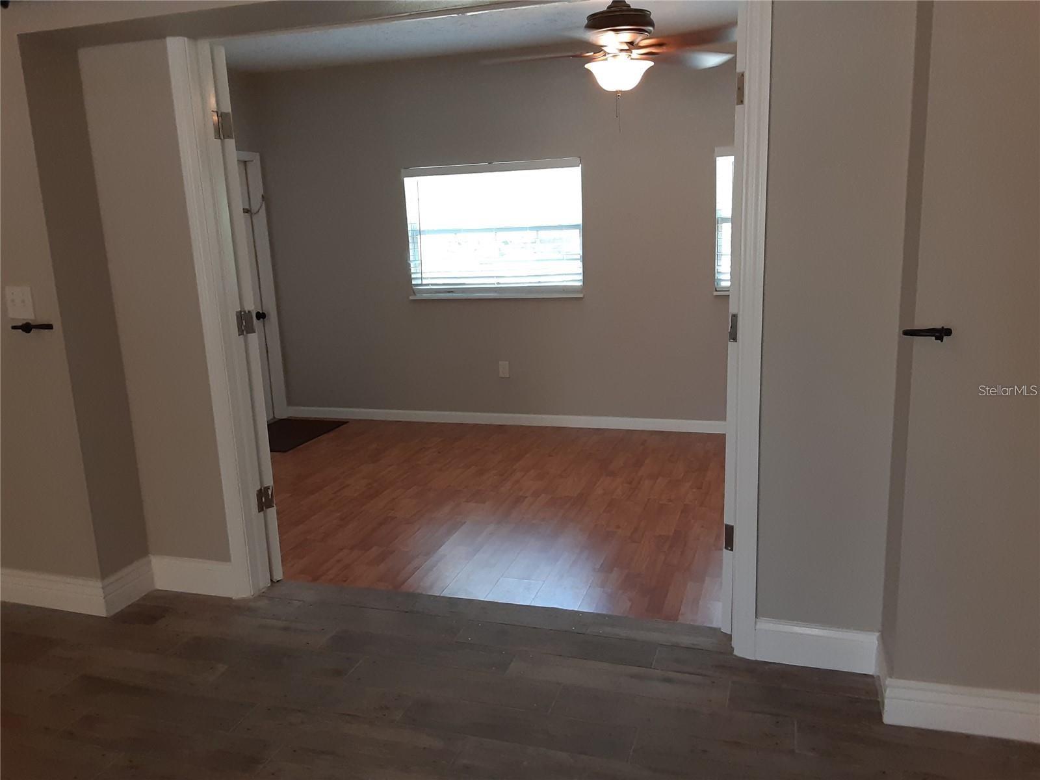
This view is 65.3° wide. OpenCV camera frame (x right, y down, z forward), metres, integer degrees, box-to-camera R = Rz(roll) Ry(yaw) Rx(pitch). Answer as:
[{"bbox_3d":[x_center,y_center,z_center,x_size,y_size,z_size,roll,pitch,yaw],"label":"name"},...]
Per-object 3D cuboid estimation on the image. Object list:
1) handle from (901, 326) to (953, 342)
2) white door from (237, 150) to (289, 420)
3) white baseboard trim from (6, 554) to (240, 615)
[{"bbox_3d":[0.970,-0.134,1.933,0.103,0.035,0.090,2,13,17],"label":"handle"},{"bbox_3d":[-2.103,-0.653,5.833,0.080,2.050,0.970,2,13,17],"label":"white door"},{"bbox_3d":[-1.595,0.749,3.173,1.000,0.148,0.250,2,13,17],"label":"white baseboard trim"}]

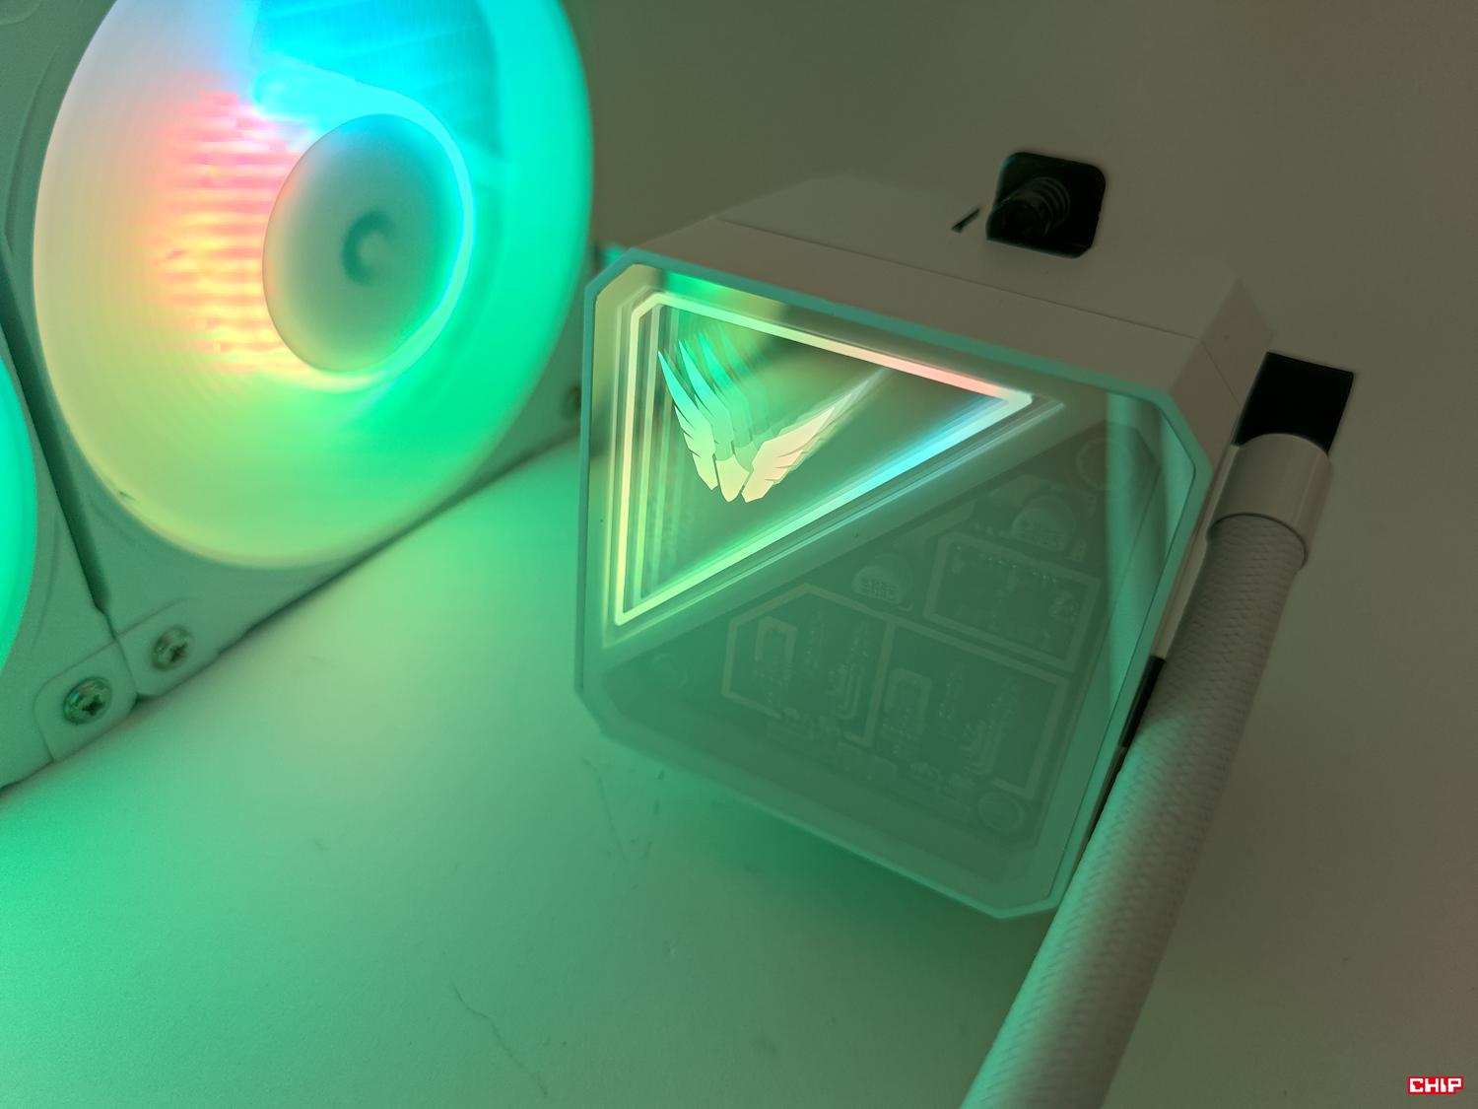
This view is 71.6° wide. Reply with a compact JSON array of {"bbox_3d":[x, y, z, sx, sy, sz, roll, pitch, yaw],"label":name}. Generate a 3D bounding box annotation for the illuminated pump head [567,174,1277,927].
[{"bbox_3d":[0.024,-0.005,0.150,0.075,0.076,0.055,21,35,22],"label":"illuminated pump head"}]

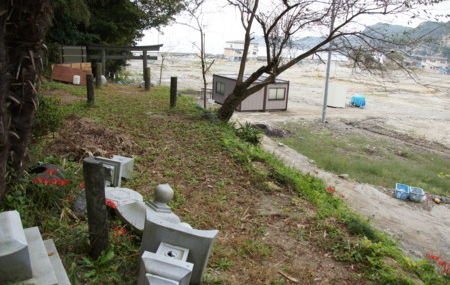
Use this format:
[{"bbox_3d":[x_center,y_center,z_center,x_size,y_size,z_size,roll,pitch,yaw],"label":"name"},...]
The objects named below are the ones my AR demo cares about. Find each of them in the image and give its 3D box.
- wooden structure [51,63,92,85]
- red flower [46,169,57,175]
[{"bbox_3d":[-5.419,-2.390,11.900,1.400,0.700,0.650,-5,18,-23],"label":"wooden structure"},{"bbox_3d":[-1.776,0.307,3.450,0.100,0.055,0.100,-6,18,-28],"label":"red flower"}]

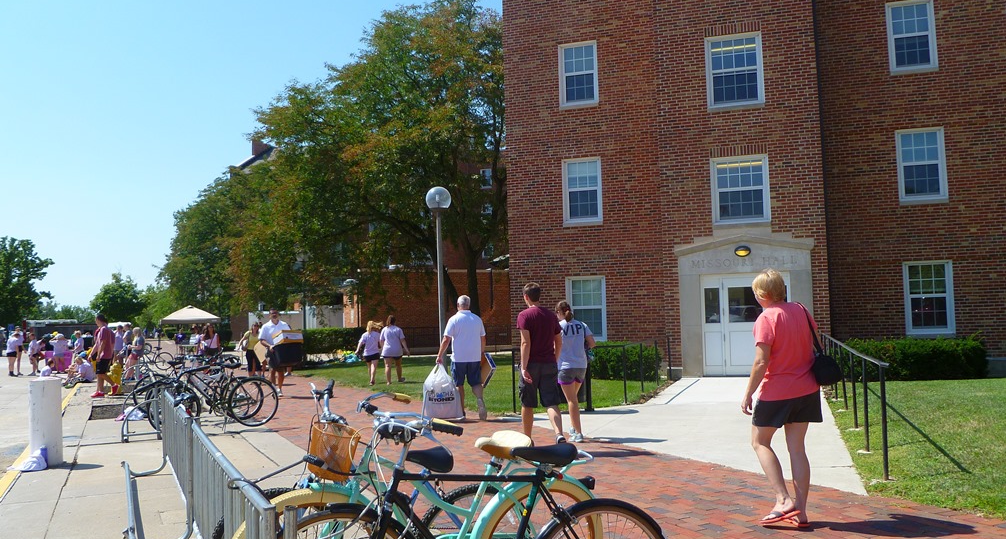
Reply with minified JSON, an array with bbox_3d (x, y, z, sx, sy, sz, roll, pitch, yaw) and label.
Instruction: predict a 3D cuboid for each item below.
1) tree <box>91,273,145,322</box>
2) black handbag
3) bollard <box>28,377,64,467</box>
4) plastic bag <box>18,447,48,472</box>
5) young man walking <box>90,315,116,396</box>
[{"bbox_3d":[-30.713,3.724,64.674,4.500,7.000,4.500,1,-6,-25],"label":"tree"},{"bbox_3d":[2.121,0.506,5.420,0.130,0.530,0.260,2,-7,-35],"label":"black handbag"},{"bbox_3d":[-4.771,1.593,8.543,0.290,0.881,0.290,-1,-6,0],"label":"bollard"},{"bbox_3d":[-4.752,1.929,8.220,0.330,0.200,0.260,2,-6,-30],"label":"plastic bag"},{"bbox_3d":[-8.481,1.849,17.300,0.560,1.760,0.470,-1,-5,0],"label":"young man walking"}]

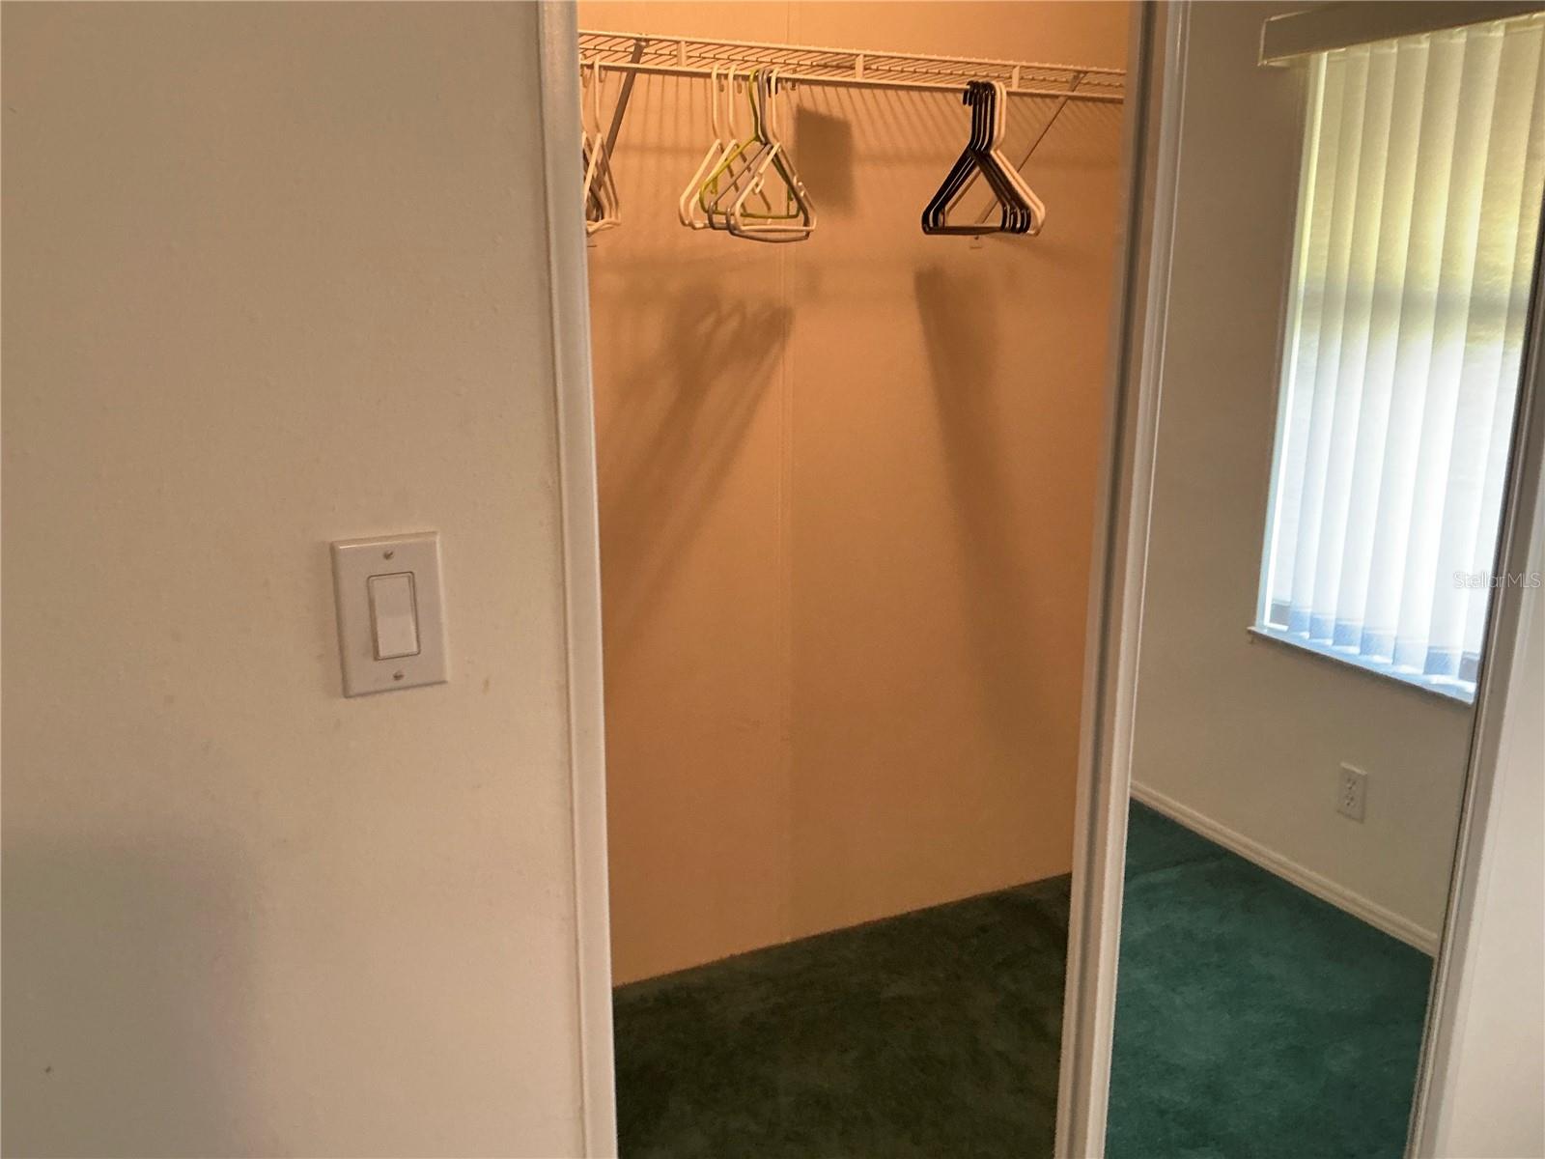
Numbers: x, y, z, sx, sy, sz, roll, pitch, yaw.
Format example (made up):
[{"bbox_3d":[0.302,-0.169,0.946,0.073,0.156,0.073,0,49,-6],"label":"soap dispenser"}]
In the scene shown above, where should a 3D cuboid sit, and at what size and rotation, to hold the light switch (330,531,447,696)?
[{"bbox_3d":[-0.291,0.028,0.960,0.079,0.123,0.012,-7,16,-24],"label":"light switch"}]

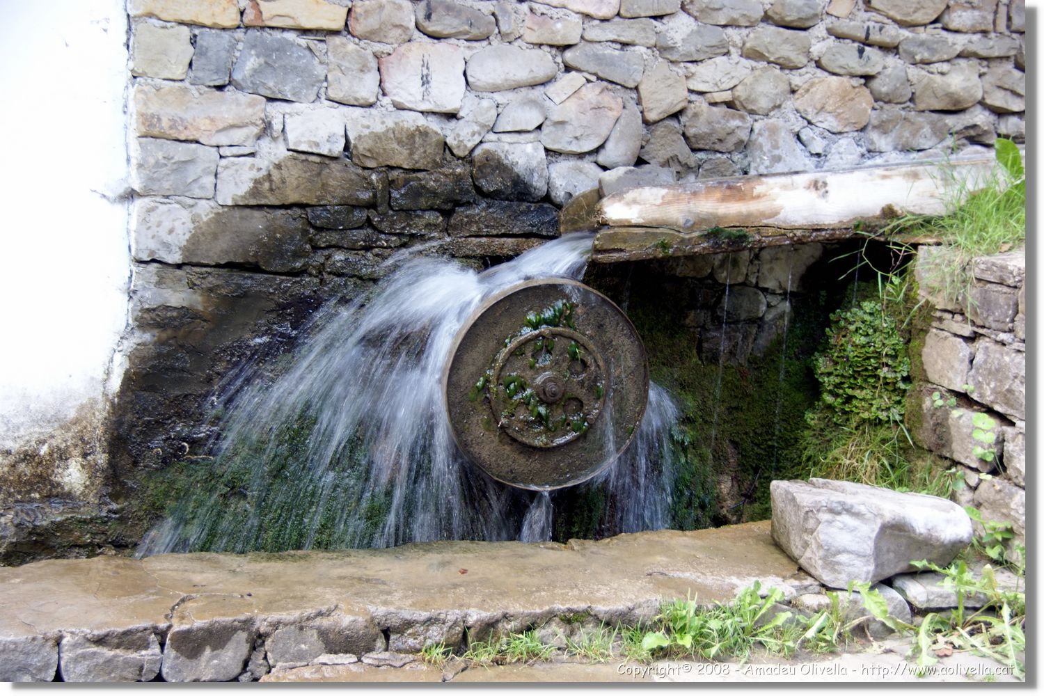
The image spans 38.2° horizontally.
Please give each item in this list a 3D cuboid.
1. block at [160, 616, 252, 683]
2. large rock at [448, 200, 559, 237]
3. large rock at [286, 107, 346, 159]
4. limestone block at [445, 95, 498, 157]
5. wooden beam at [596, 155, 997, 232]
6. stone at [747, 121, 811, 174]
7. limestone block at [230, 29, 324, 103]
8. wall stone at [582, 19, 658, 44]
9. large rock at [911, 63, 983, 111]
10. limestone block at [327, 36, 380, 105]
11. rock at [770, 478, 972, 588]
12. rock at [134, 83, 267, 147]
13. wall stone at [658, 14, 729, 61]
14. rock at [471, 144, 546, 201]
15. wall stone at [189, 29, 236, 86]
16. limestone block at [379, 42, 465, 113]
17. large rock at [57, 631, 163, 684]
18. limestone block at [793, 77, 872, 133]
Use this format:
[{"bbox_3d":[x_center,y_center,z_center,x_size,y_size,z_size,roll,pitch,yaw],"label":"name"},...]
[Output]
[{"bbox_3d":[-0.856,0.789,4.082,0.235,0.186,0.220,-1,8,-14],"label":"block"},{"bbox_3d":[-0.072,-0.380,4.322,0.325,0.100,0.170,-1,14,-16],"label":"large rock"},{"bbox_3d":[-0.572,-0.593,4.109,0.160,0.124,0.150,-1,14,-16],"label":"large rock"},{"bbox_3d":[-0.179,-0.725,4.908,0.167,0.187,0.130,1,9,-16],"label":"limestone block"},{"bbox_3d":[0.911,-0.490,4.966,1.442,0.185,0.200,-5,11,-15],"label":"wooden beam"},{"bbox_3d":[0.738,-0.600,4.495,0.197,0.170,0.150,-1,14,-16],"label":"stone"},{"bbox_3d":[-0.776,-0.883,4.739,0.279,0.212,0.180,1,9,-16],"label":"limestone block"},{"bbox_3d":[0.307,-1.067,5.103,0.253,0.081,0.180,-1,8,-14],"label":"wall stone"},{"bbox_3d":[1.479,-0.933,5.423,0.275,0.167,0.200,-1,8,-14],"label":"large rock"},{"bbox_3d":[-0.563,-0.896,4.921,0.164,0.212,0.200,-1,8,-14],"label":"limestone block"},{"bbox_3d":[0.895,0.477,3.870,0.465,0.180,0.300,2,14,-3],"label":"rock"},{"bbox_3d":[-1.039,-0.746,4.844,0.395,0.191,0.240,-1,8,-14],"label":"rock"},{"bbox_3d":[0.549,-1.042,5.068,0.250,0.150,0.150,1,9,-16],"label":"wall stone"},{"bbox_3d":[-0.061,-0.588,4.992,0.254,0.183,0.180,1,9,-16],"label":"rock"},{"bbox_3d":[-0.988,-0.920,4.801,0.144,0.172,0.180,-1,8,-14],"label":"wall stone"},{"bbox_3d":[-0.291,-0.750,4.163,0.233,0.186,0.170,-1,14,-16],"label":"limestone block"},{"bbox_3d":[-1.112,0.805,4.064,0.251,0.156,0.200,1,9,-16],"label":"large rock"},{"bbox_3d":[1.050,-0.860,5.337,0.295,0.189,0.220,-1,8,-14],"label":"limestone block"}]

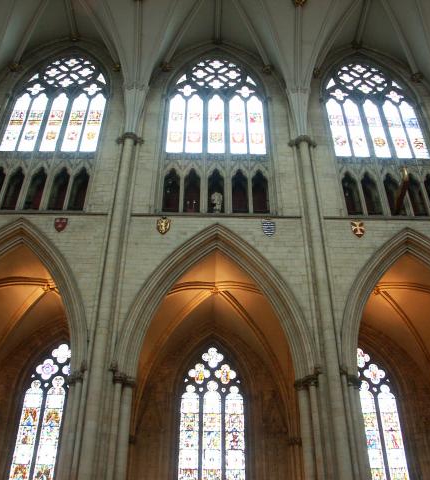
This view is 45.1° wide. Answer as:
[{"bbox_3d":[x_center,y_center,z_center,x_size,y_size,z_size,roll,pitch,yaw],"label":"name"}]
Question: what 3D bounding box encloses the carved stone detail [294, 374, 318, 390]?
[{"bbox_3d":[3.125,4.877,17.779,0.850,0.450,0.850,1,-35,-1],"label":"carved stone detail"}]

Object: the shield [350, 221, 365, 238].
[{"bbox_3d":[5.815,-0.426,20.980,0.580,0.820,0.150,1,-35,-1],"label":"shield"}]

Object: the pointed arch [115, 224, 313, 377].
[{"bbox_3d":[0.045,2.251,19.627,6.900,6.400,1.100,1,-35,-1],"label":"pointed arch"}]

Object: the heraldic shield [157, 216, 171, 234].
[{"bbox_3d":[-2.033,-0.564,20.843,0.560,0.840,0.150,1,-35,-1],"label":"heraldic shield"}]

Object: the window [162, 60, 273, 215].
[{"bbox_3d":[0.079,-5.522,25.386,4.950,10.900,0.500,1,-35,-1],"label":"window"}]

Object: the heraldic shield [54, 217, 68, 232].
[{"bbox_3d":[-6.156,-0.622,20.761,0.550,0.760,0.150,1,-35,-1],"label":"heraldic shield"}]

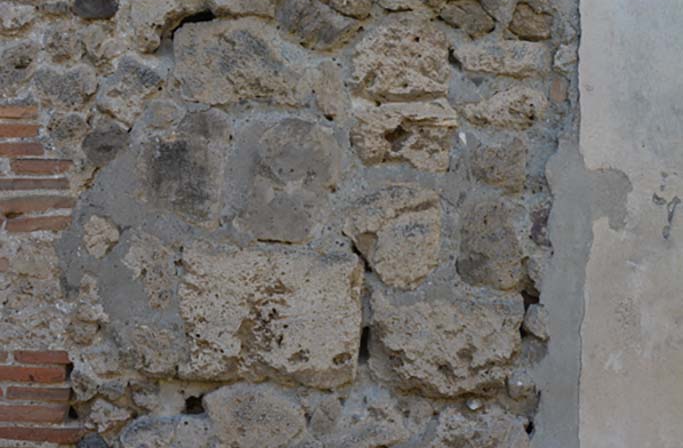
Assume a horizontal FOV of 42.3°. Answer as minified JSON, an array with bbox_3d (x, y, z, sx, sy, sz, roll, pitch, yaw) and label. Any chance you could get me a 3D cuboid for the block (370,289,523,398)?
[{"bbox_3d":[0.300,0.342,2.520,0.418,0.302,0.240,0,-2,0],"label":"block"}]

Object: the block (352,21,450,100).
[{"bbox_3d":[0.155,-0.423,2.365,0.248,0.202,0.170,0,0,0],"label":"block"}]

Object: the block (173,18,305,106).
[{"bbox_3d":[-0.267,-0.419,2.395,0.338,0.223,0.210,0,0,0],"label":"block"}]

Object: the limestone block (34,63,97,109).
[{"bbox_3d":[-0.714,-0.358,2.335,0.155,0.114,0.110,0,0,0],"label":"limestone block"}]

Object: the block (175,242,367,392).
[{"bbox_3d":[-0.203,0.268,2.527,0.504,0.389,0.270,0,-2,0],"label":"block"}]

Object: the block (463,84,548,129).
[{"bbox_3d":[0.424,-0.308,2.375,0.220,0.110,0.130,0,0,0],"label":"block"}]

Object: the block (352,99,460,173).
[{"bbox_3d":[0.163,-0.231,2.365,0.274,0.181,0.170,0,0,0],"label":"block"}]

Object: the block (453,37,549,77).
[{"bbox_3d":[0.424,-0.436,2.375,0.241,0.094,0.130,0,0,0],"label":"block"}]

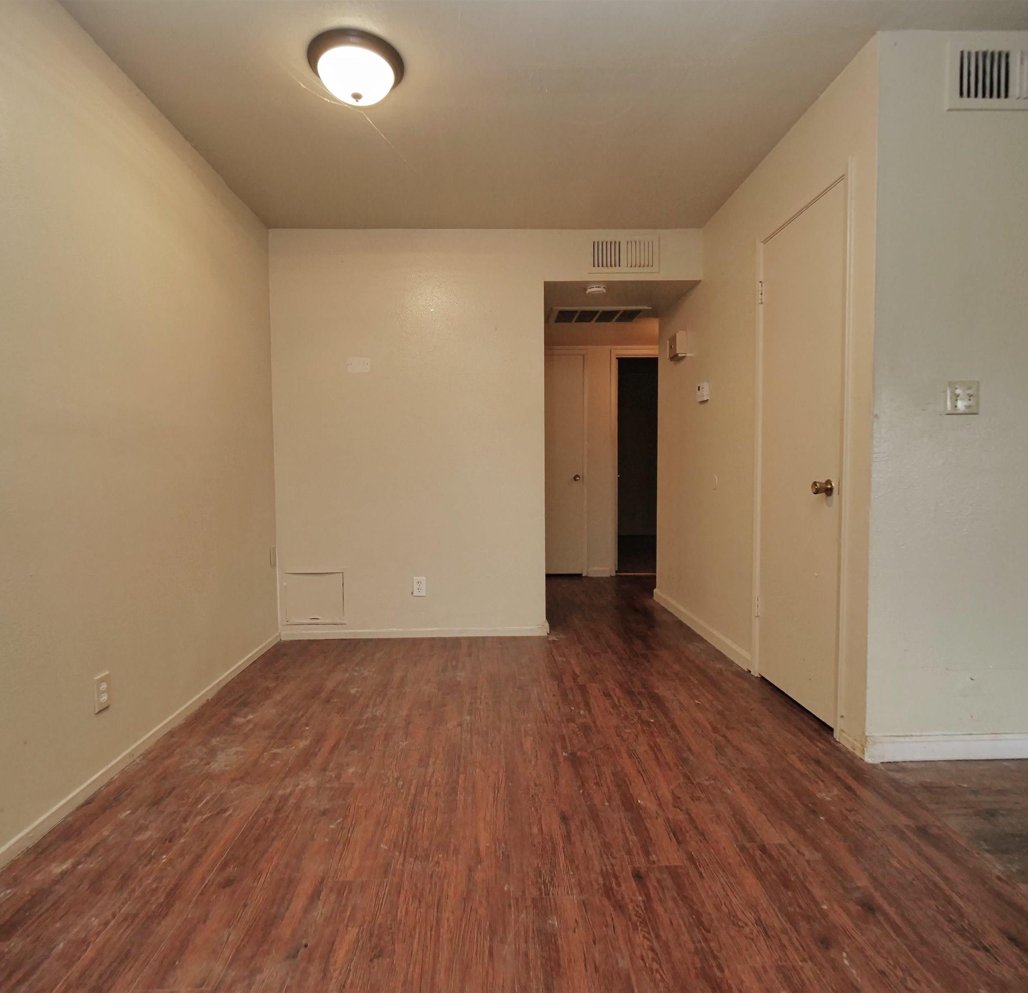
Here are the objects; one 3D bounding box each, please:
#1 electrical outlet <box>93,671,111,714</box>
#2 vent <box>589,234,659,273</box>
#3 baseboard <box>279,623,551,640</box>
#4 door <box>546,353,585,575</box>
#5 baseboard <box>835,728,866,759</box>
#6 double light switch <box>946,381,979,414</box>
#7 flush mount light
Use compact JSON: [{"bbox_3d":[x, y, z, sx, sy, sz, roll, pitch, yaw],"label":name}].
[{"bbox_3d":[-1.344,0.644,1.757,0.008,0.115,0.070,-1,3,-3],"label":"electrical outlet"},{"bbox_3d":[0.653,-1.440,3.174,0.423,0.221,0.020,-1,3,-1],"label":"vent"},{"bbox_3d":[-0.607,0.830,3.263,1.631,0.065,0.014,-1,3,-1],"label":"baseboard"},{"bbox_3d":[0.293,-0.288,5.006,0.730,2.050,0.045,-1,3,-1],"label":"door"},{"bbox_3d":[1.209,0.884,1.911,0.013,0.056,0.137,-1,3,-3],"label":"baseboard"},{"bbox_3d":[1.516,-0.333,1.806,0.115,0.115,0.008,-1,3,-1],"label":"double light switch"},{"bbox_3d":[-0.545,-1.446,1.876,0.322,0.134,0.322,-1,3,-1],"label":"flush mount light"}]

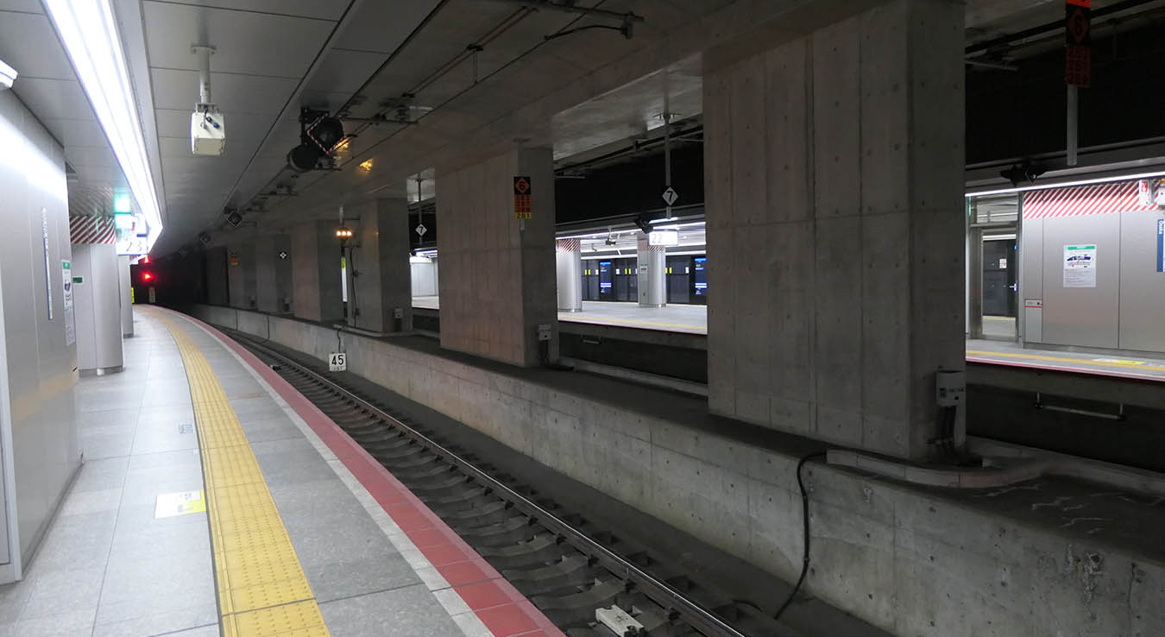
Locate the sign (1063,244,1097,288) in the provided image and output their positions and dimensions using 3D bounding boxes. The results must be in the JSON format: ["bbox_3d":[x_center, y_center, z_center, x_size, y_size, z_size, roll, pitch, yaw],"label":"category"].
[{"bbox_3d":[8.034,-0.843,12.543,0.020,0.720,0.520,-3,4,-28],"label":"sign"}]

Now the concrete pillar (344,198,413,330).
[{"bbox_3d":[-6.709,-1.641,25.355,0.933,4.040,4.504,-3,4,-28],"label":"concrete pillar"}]

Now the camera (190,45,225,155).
[{"bbox_3d":[-1.972,-1.147,4.063,0.160,0.530,0.420,-3,4,-28],"label":"camera"}]

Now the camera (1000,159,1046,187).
[{"bbox_3d":[6.287,-2.071,11.108,0.420,0.360,0.460,-3,4,-28],"label":"camera"}]

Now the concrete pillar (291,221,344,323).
[{"bbox_3d":[-11.628,-2.042,34.009,1.066,4.040,6.081,-3,4,-30],"label":"concrete pillar"}]

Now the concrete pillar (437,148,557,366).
[{"bbox_3d":[-1.977,-1.232,16.643,0.723,4.040,4.876,-3,4,-28],"label":"concrete pillar"}]

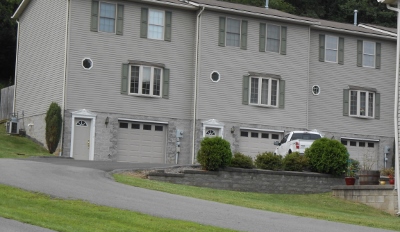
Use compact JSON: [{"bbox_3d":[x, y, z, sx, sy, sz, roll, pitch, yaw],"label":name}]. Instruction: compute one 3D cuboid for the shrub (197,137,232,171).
[{"bbox_3d":[0.519,1.344,32.800,1.220,1.220,1.220,2,-6,0],"label":"shrub"}]

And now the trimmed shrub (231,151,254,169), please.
[{"bbox_3d":[1.476,1.580,32.900,0.850,0.580,0.850,2,-6,0],"label":"trimmed shrub"}]

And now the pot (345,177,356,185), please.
[{"bbox_3d":[4.775,2.077,29.700,0.320,0.250,0.320,2,-6,0],"label":"pot"}]

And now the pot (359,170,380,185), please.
[{"bbox_3d":[5.285,1.931,29.100,0.640,0.440,0.640,2,-6,0],"label":"pot"}]

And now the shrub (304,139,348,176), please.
[{"bbox_3d":[4.794,1.554,35.400,1.660,1.450,1.660,2,-6,0],"label":"shrub"}]

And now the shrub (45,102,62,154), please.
[{"bbox_3d":[-6.760,0.580,43.400,0.780,2.410,0.780,5,-6,-29],"label":"shrub"}]

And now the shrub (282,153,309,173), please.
[{"bbox_3d":[3.502,1.680,34.000,0.990,0.700,0.990,2,-6,0],"label":"shrub"}]

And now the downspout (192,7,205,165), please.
[{"bbox_3d":[-0.100,-1.531,46.990,0.120,7.850,0.500,5,-6,-29],"label":"downspout"}]

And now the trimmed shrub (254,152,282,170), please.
[{"bbox_3d":[2.445,1.605,33.100,1.000,0.650,1.000,2,-6,0],"label":"trimmed shrub"}]

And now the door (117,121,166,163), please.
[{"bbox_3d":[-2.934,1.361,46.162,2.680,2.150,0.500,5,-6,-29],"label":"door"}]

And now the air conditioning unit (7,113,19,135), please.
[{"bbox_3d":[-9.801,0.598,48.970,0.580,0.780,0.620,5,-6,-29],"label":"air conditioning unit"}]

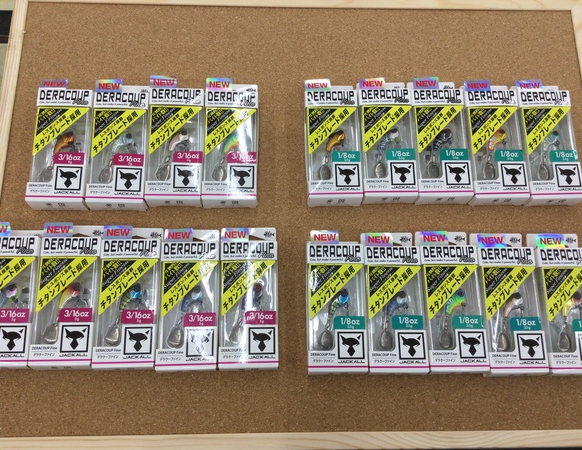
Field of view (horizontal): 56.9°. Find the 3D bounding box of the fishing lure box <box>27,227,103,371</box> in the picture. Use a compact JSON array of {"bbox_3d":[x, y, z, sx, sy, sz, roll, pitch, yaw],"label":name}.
[{"bbox_3d":[-0.187,0.056,0.457,0.049,0.021,0.123,0,75,-2],"label":"fishing lure box"}]

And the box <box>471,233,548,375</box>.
[{"bbox_3d":[0.188,0.066,0.469,0.049,0.021,0.123,0,75,-2],"label":"box"}]

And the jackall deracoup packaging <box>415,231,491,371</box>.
[{"bbox_3d":[0.141,0.068,0.474,0.049,0.020,0.123,-1,75,-2],"label":"jackall deracoup packaging"}]

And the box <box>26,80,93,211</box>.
[{"bbox_3d":[-0.212,-0.076,0.500,0.049,0.020,0.123,0,75,-2],"label":"box"}]

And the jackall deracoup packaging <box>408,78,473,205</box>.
[{"bbox_3d":[0.138,-0.082,0.507,0.049,0.021,0.123,0,75,-2],"label":"jackall deracoup packaging"}]

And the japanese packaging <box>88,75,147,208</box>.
[{"bbox_3d":[-0.160,-0.076,0.502,0.049,0.020,0.123,-1,75,-2],"label":"japanese packaging"}]

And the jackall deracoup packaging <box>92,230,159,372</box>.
[{"bbox_3d":[-0.137,0.059,0.458,0.049,0.021,0.123,0,75,-2],"label":"jackall deracoup packaging"}]

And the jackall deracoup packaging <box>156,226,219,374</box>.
[{"bbox_3d":[-0.086,0.060,0.460,0.049,0.021,0.123,0,75,-2],"label":"jackall deracoup packaging"}]

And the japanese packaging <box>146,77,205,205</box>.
[{"bbox_3d":[-0.105,-0.079,0.496,0.049,0.021,0.123,0,75,-2],"label":"japanese packaging"}]

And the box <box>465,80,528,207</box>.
[{"bbox_3d":[0.195,-0.080,0.516,0.049,0.020,0.123,0,75,-2],"label":"box"}]

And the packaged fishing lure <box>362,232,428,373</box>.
[{"bbox_3d":[0.091,0.068,0.472,0.049,0.020,0.123,-1,75,-2],"label":"packaged fishing lure"}]

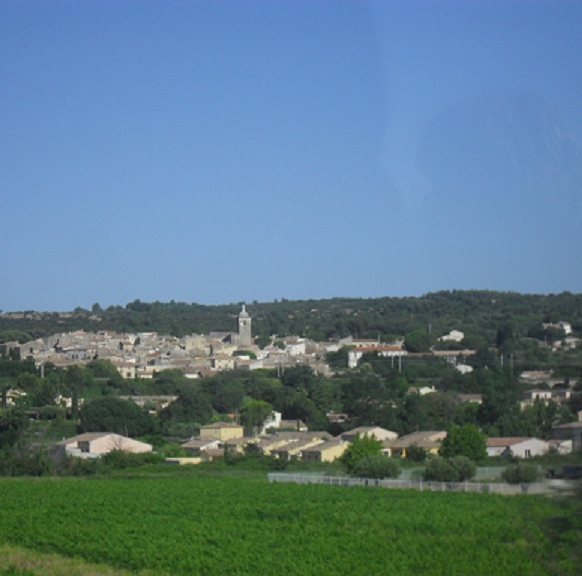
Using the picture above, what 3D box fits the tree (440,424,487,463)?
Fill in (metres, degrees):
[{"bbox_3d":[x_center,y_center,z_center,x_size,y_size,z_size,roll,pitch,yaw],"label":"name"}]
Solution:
[{"bbox_3d":[36.300,32.900,416.000,10.000,8.200,9.600,0,-3,5],"label":"tree"}]

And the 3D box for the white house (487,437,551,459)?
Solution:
[{"bbox_3d":[49.700,35.400,435.000,14.300,4.900,10.000,0,-3,-5],"label":"white house"}]

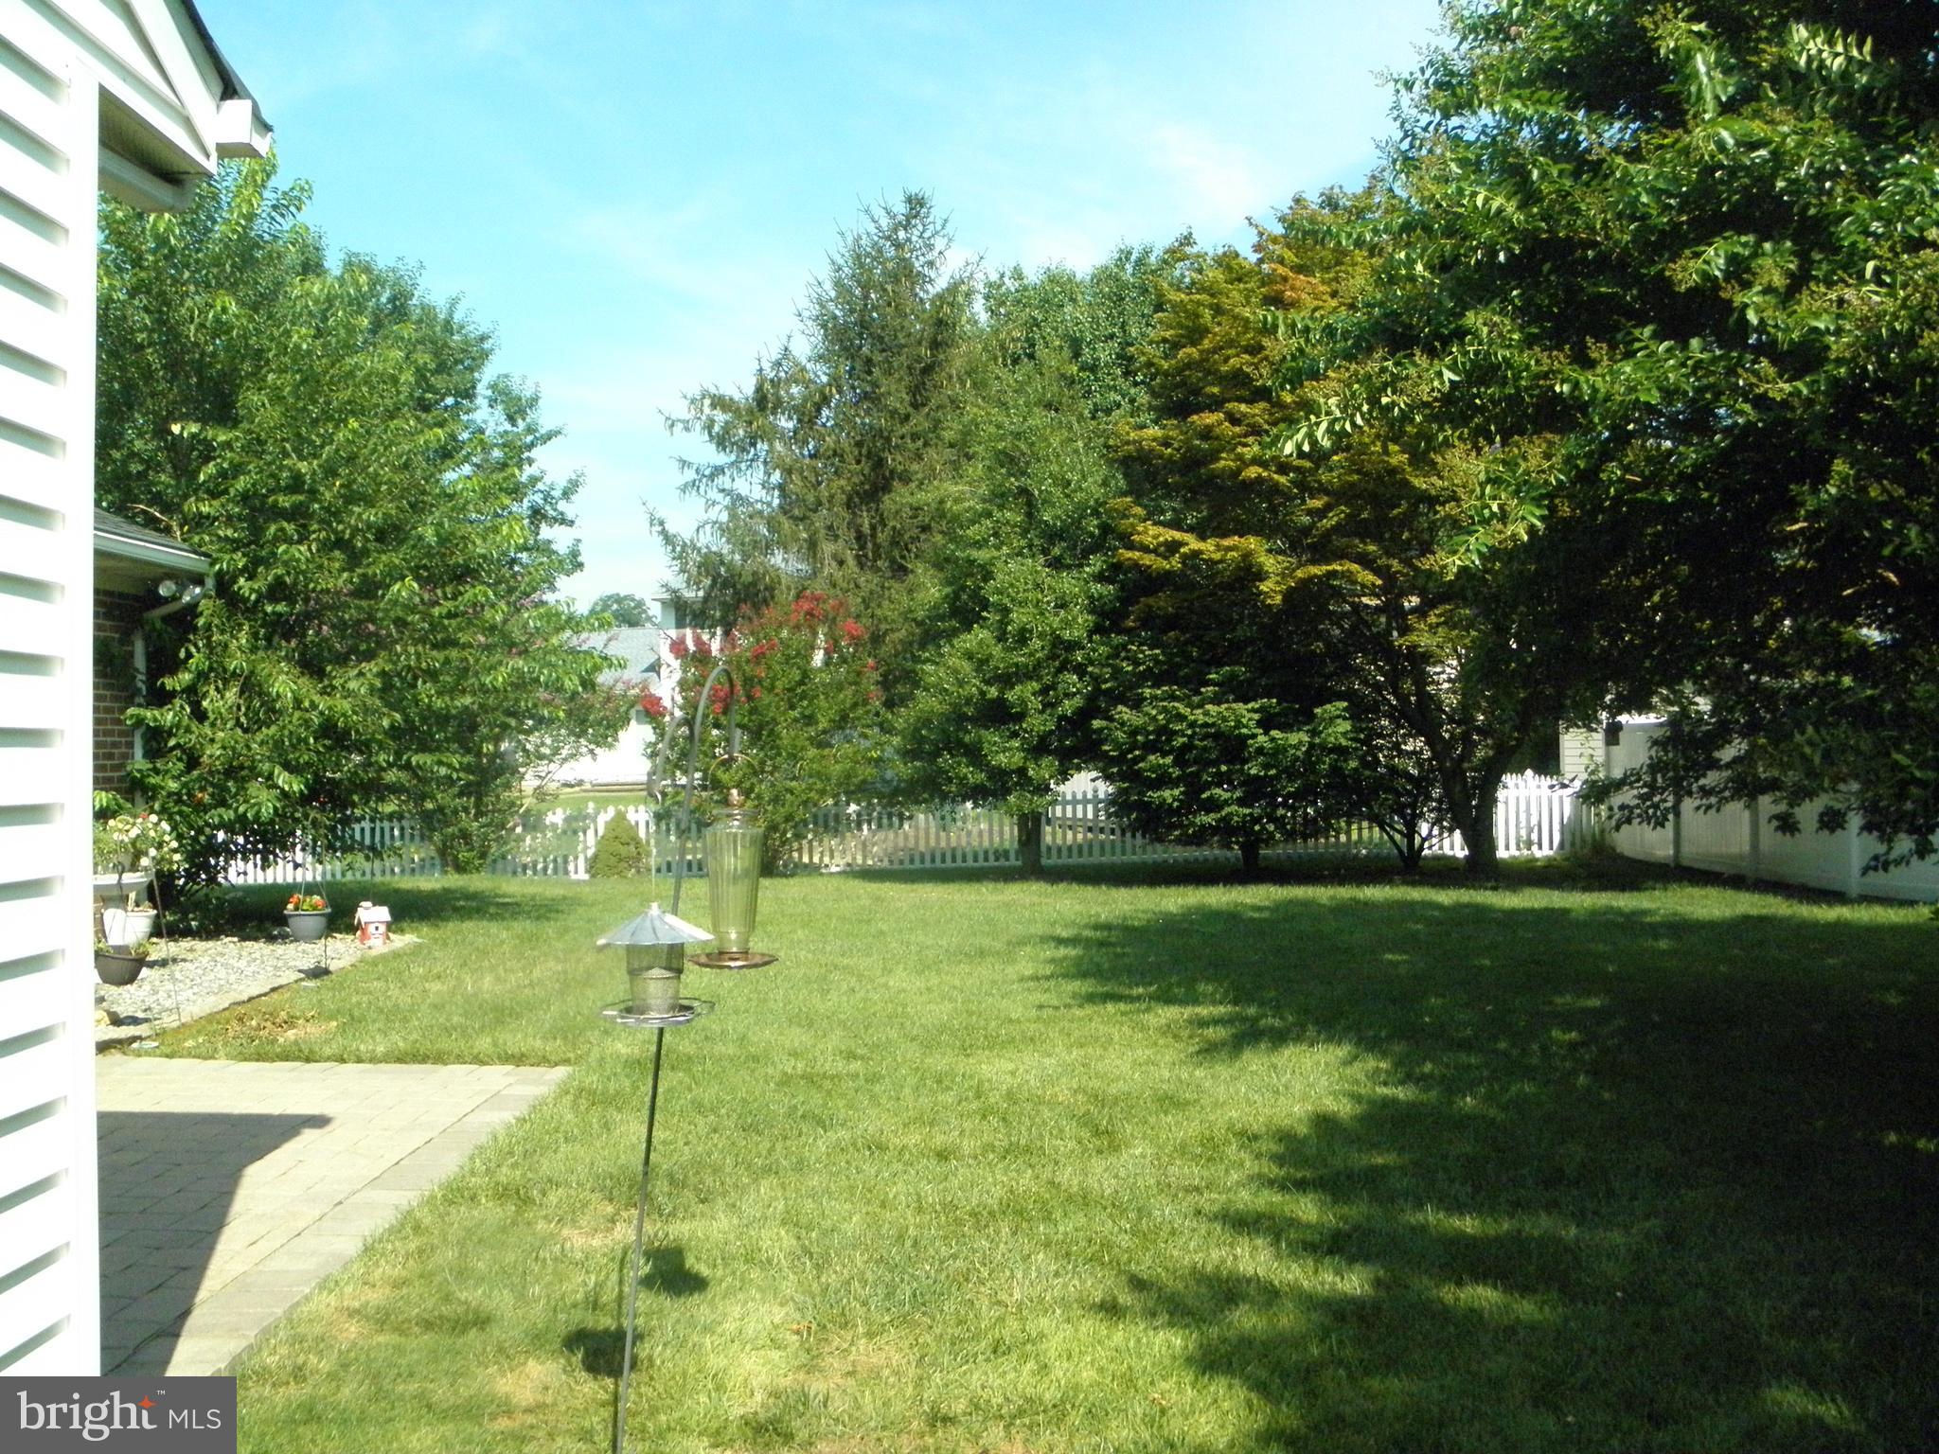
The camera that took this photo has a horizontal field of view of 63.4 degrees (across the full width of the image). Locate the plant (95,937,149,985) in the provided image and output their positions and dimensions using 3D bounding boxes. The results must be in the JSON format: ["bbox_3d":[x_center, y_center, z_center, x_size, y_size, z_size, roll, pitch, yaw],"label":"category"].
[{"bbox_3d":[-4.605,1.272,8.500,0.315,0.265,0.315,0,-1,0],"label":"plant"}]

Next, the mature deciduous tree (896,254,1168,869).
[{"bbox_3d":[0.786,-2.043,19.600,3.450,7.710,3.400,0,-1,0],"label":"mature deciduous tree"}]

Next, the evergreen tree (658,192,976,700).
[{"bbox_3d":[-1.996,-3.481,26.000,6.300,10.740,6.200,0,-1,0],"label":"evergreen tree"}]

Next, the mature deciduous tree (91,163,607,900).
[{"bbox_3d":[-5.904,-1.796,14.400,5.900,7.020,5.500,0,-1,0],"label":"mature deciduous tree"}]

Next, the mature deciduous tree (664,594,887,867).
[{"bbox_3d":[-2.420,0.081,19.500,2.750,3.500,2.600,0,-1,0],"label":"mature deciduous tree"}]

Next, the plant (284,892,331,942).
[{"bbox_3d":[-4.389,1.256,10.400,0.310,0.325,0.310,0,-1,0],"label":"plant"}]

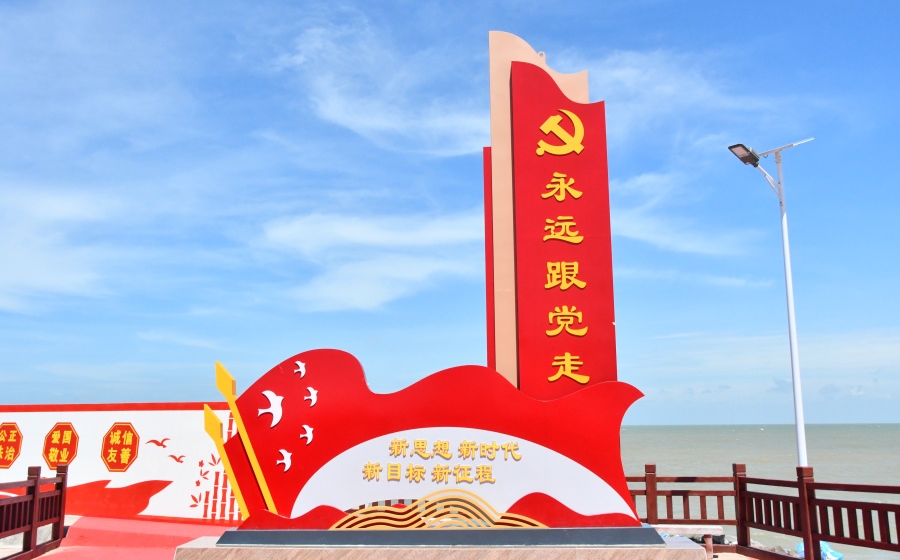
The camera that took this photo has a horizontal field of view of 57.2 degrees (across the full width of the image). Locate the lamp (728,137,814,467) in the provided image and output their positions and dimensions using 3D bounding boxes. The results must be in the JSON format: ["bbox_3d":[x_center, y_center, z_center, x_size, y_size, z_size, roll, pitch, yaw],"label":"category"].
[{"bbox_3d":[4.336,0.769,10.760,1.580,5.694,0.520,7,-13,-37],"label":"lamp"}]

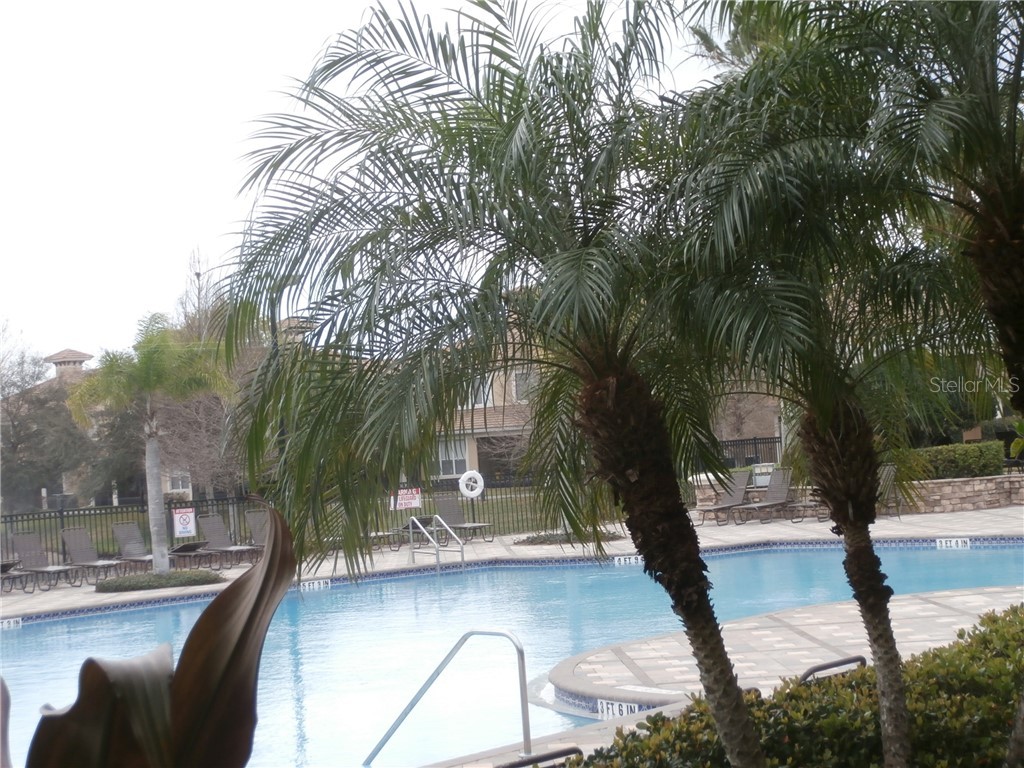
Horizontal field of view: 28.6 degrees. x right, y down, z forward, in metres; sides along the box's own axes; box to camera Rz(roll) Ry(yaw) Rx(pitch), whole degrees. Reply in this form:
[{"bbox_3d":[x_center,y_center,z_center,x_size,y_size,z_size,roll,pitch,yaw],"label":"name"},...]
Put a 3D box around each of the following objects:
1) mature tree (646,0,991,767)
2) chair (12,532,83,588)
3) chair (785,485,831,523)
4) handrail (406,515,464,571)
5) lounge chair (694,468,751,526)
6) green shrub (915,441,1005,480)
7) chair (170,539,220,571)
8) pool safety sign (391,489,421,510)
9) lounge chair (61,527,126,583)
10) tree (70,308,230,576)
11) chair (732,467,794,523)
[{"bbox_3d":[1.258,0.158,8.100,1.550,3.300,1.550,-3,-1,0],"label":"mature tree"},{"bbox_3d":[-7.937,3.002,34.300,0.650,0.970,1.450,-2,-2,-44],"label":"chair"},{"bbox_3d":[6.512,2.409,42.600,0.660,0.970,1.600,-4,-1,28],"label":"chair"},{"bbox_3d":[-1.323,2.820,34.800,0.550,1.000,0.720,-2,-2,-40],"label":"handrail"},{"bbox_3d":[4.435,2.477,43.200,0.660,1.080,1.600,-4,-2,29],"label":"lounge chair"},{"bbox_3d":[9.744,1.727,44.600,2.300,0.800,0.950,-3,-1,-22],"label":"green shrub"},{"bbox_3d":[-5.827,3.164,36.800,0.650,0.540,1.450,-2,-2,-44],"label":"chair"},{"bbox_3d":[-2.245,2.446,42.600,0.700,0.460,0.030,-2,-1,-28],"label":"pool safety sign"},{"bbox_3d":[-7.282,2.982,35.000,0.650,0.970,1.450,-2,-2,-44],"label":"lounge chair"},{"bbox_3d":[-6.361,1.095,35.300,2.800,4.650,2.800,-3,-1,0],"label":"tree"},{"bbox_3d":[5.333,2.423,43.000,0.660,1.080,1.600,-4,-2,29],"label":"chair"}]

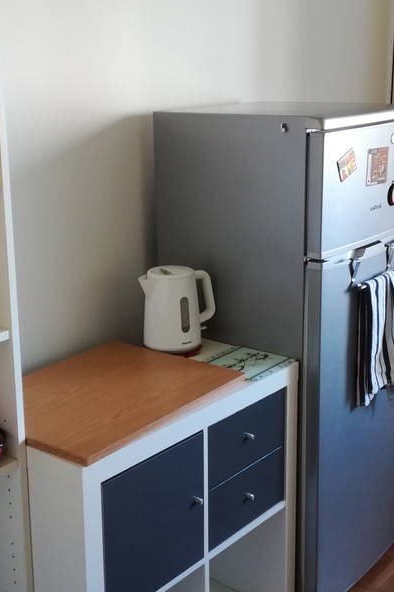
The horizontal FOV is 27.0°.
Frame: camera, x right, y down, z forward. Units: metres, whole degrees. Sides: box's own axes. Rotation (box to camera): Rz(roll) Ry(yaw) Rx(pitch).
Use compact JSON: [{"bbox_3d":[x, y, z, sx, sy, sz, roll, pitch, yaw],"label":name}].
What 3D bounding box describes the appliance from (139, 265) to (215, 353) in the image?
[{"bbox_3d":[-0.054,0.038,2.284,0.226,0.234,0.161,-6,16,-21],"label":"appliance"}]

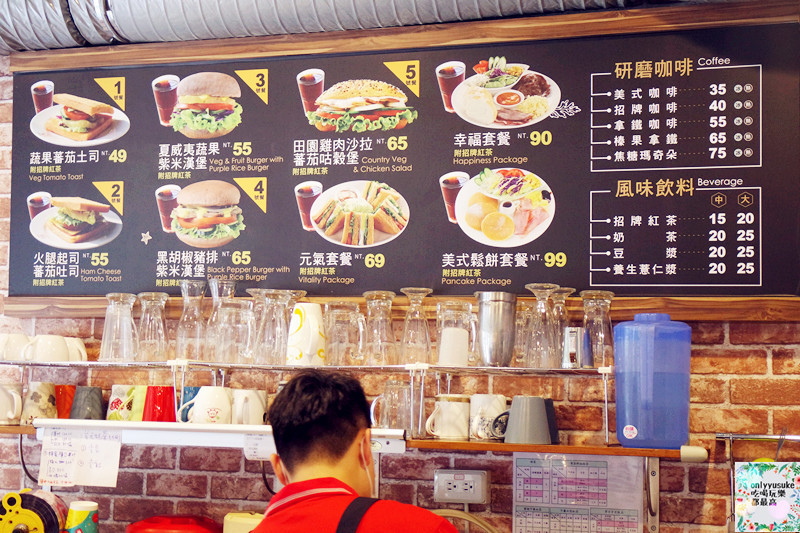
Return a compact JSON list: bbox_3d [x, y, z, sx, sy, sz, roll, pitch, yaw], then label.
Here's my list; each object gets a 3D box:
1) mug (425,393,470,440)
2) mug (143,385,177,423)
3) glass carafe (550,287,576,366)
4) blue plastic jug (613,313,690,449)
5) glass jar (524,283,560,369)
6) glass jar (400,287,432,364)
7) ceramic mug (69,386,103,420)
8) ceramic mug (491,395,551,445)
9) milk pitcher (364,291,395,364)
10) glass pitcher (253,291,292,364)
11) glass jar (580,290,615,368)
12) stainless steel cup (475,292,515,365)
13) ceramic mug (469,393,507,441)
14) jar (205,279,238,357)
[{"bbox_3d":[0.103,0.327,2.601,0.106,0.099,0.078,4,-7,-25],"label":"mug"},{"bbox_3d":[-0.562,0.334,2.814,0.083,0.105,0.103,3,-6,-11],"label":"mug"},{"bbox_3d":[0.347,0.134,2.594,0.073,0.176,0.073,1,-6,8],"label":"glass carafe"},{"bbox_3d":[0.514,0.234,2.451,0.159,0.280,0.199,-1,-6,17],"label":"blue plastic jug"},{"bbox_3d":[0.301,0.126,2.523,0.074,0.181,0.074,1,-6,0],"label":"glass jar"},{"bbox_3d":[0.036,0.134,2.657,0.072,0.176,0.072,1,-6,0],"label":"glass jar"},{"bbox_3d":[-0.739,0.336,2.843,0.083,0.104,0.113,4,-7,-24],"label":"ceramic mug"},{"bbox_3d":[0.255,0.323,2.529,0.130,0.105,0.100,1,-6,3],"label":"ceramic mug"},{"bbox_3d":[-0.045,0.139,2.663,0.075,0.168,0.075,2,-6,-1],"label":"milk pitcher"},{"bbox_3d":[-0.288,0.139,2.714,0.077,0.169,0.077,1,-6,0],"label":"glass pitcher"},{"bbox_3d":[0.415,0.133,2.519,0.073,0.167,0.073,-1,-6,17],"label":"glass jar"},{"bbox_3d":[0.205,0.135,2.562,0.089,0.163,0.083,1,-6,0],"label":"stainless steel cup"},{"bbox_3d":[0.181,0.319,2.545,0.077,0.098,0.109,-2,-6,29],"label":"ceramic mug"},{"bbox_3d":[-0.417,0.125,2.808,0.074,0.192,0.074,1,-6,0],"label":"jar"}]

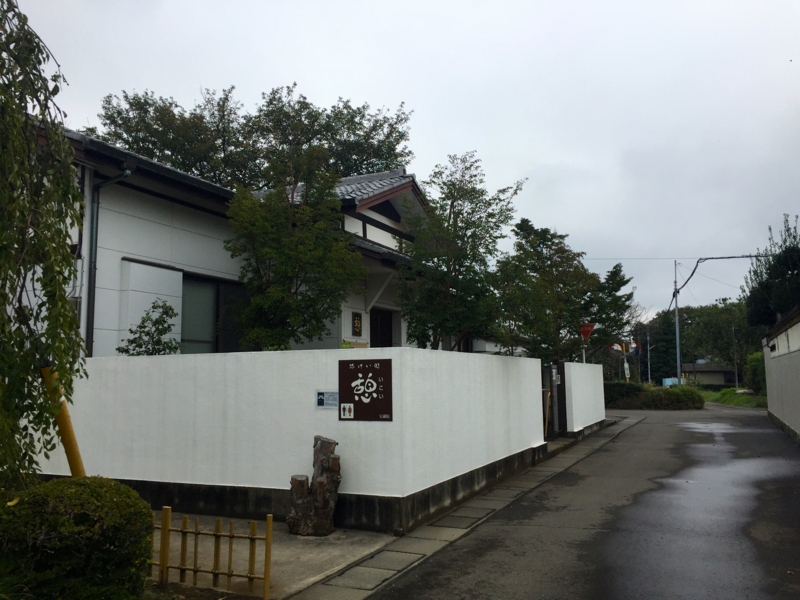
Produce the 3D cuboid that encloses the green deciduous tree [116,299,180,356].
[{"bbox_3d":[-3.557,1.260,9.422,1.150,2.500,1.150,-1,-6,0],"label":"green deciduous tree"}]

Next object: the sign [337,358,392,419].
[{"bbox_3d":[-0.361,0.940,6.955,0.610,0.625,0.030,-3,-7,23],"label":"sign"}]

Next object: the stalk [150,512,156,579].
[{"bbox_3d":[-1.868,1.875,5.078,0.040,0.520,0.040,-1,-6,0],"label":"stalk"}]

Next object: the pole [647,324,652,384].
[{"bbox_3d":[19.324,4.561,52.103,0.180,5.300,0.180,-1,-6,0],"label":"pole"}]

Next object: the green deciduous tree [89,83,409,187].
[{"bbox_3d":[-5.532,-1.831,24.576,12.000,12.400,9.000,-1,-6,0],"label":"green deciduous tree"}]

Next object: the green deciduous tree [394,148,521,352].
[{"bbox_3d":[0.982,0.096,10.953,2.100,5.150,2.100,-1,-6,0],"label":"green deciduous tree"}]

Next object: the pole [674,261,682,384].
[{"bbox_3d":[14.558,1.638,35.113,0.200,7.400,0.200,-1,-6,0],"label":"pole"}]

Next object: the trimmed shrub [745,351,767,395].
[{"bbox_3d":[18.188,3.757,33.991,1.700,2.350,1.700,-1,-6,0],"label":"trimmed shrub"}]

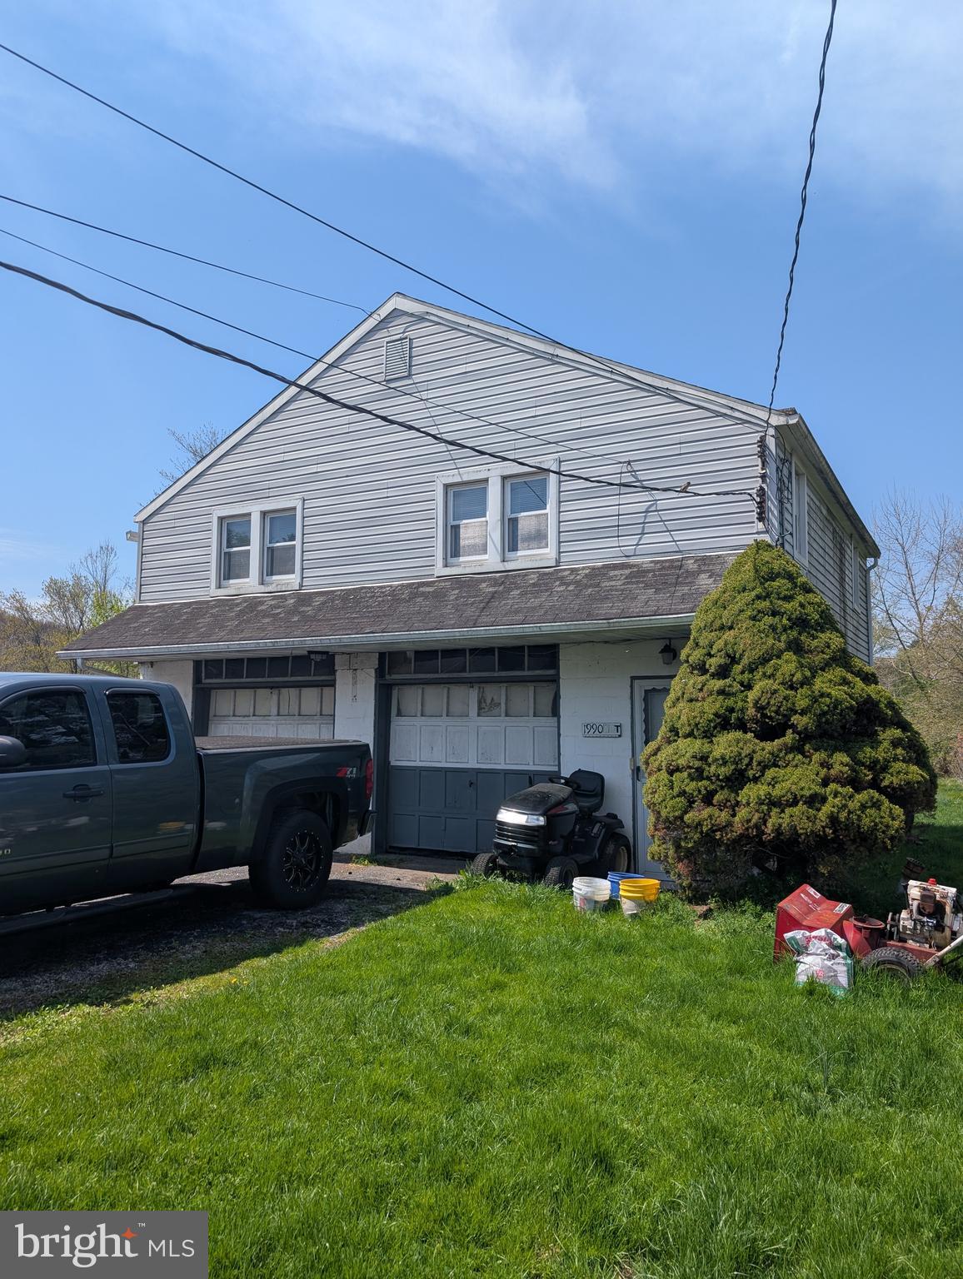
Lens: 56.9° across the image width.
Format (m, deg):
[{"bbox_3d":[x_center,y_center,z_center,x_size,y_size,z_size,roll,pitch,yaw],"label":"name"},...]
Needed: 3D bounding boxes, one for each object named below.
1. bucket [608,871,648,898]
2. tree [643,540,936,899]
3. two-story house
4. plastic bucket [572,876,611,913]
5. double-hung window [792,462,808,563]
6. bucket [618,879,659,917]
[{"bbox_3d":[1.171,2.074,7.085,0.305,0.370,0.305,0,-5,0],"label":"bucket"},{"bbox_3d":[2.617,0.720,7.490,2.450,3.200,2.400,0,-5,0],"label":"tree"},{"bbox_3d":[0.797,-0.594,14.198,9.450,6.880,10.000,-3,-5,29],"label":"two-story house"},{"bbox_3d":[0.875,2.108,7.005,0.305,0.370,0.305,0,-5,0],"label":"plastic bucket"},{"bbox_3d":[3.577,-1.394,9.913,0.120,1.160,1.050,-3,-5,29],"label":"double-hung window"},{"bbox_3d":[1.199,2.030,6.705,0.305,0.370,0.305,0,-5,0],"label":"bucket"}]

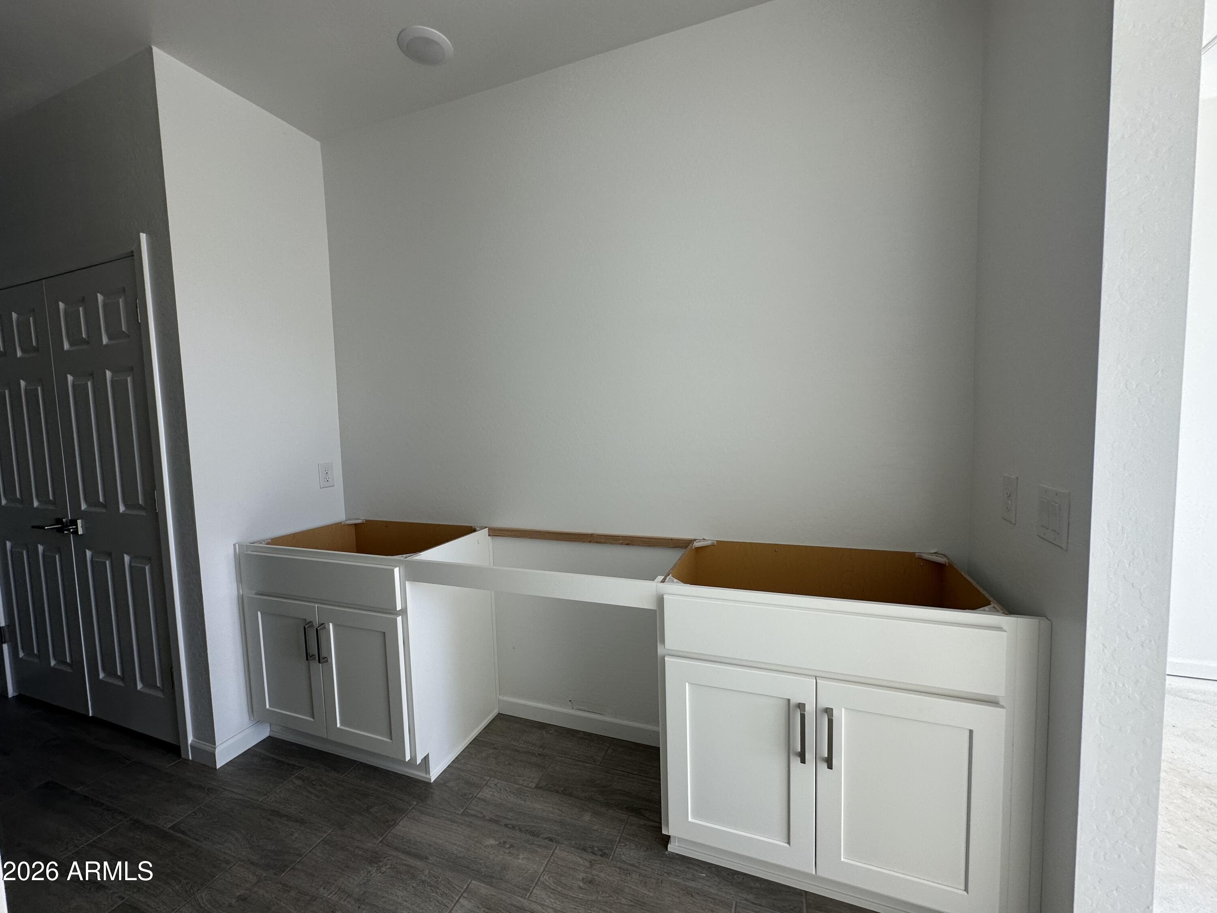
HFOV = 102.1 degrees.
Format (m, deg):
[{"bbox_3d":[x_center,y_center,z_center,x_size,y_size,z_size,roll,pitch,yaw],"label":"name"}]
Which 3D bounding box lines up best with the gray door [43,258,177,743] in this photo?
[{"bbox_3d":[-2.145,0.219,2.152,0.679,2.026,0.040,0,4,21],"label":"gray door"}]

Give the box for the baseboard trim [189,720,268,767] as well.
[{"bbox_3d":[-1.625,1.209,2.119,0.171,0.092,0.218,0,4,21],"label":"baseboard trim"}]

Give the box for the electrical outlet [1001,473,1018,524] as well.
[{"bbox_3d":[1.074,0.114,1.321,0.010,0.123,0.079,0,4,21],"label":"electrical outlet"}]

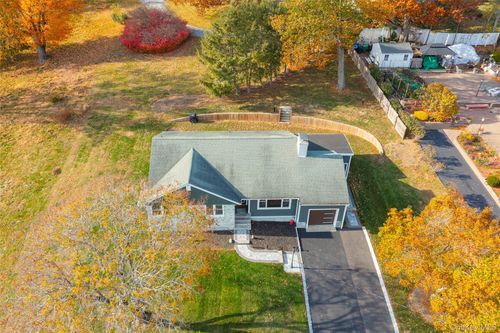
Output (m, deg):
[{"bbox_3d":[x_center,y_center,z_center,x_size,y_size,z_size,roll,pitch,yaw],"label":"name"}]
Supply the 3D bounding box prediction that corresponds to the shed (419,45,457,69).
[{"bbox_3d":[27.672,-16.828,58.546,5.209,3.250,3.700,-1,39,-1],"label":"shed"}]

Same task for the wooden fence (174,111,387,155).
[{"bbox_3d":[3.310,-5.341,52.765,28.186,1.400,5.133,6,39,8],"label":"wooden fence"}]

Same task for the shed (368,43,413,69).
[{"bbox_3d":[21.858,-17.265,59.217,4.769,3.100,3.100,-3,39,-3],"label":"shed"}]

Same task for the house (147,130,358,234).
[{"bbox_3d":[0.150,-0.207,42.947,20.800,7.300,13.400,-1,39,-1],"label":"house"}]

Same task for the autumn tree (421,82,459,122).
[{"bbox_3d":[24.474,-8.260,50.330,4.800,5.200,4.800,0,39,0],"label":"autumn tree"}]

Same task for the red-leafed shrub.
[{"bbox_3d":[-16.393,-24.316,67.428,11.700,4.900,11.000,0,39,0],"label":"red-leafed shrub"}]

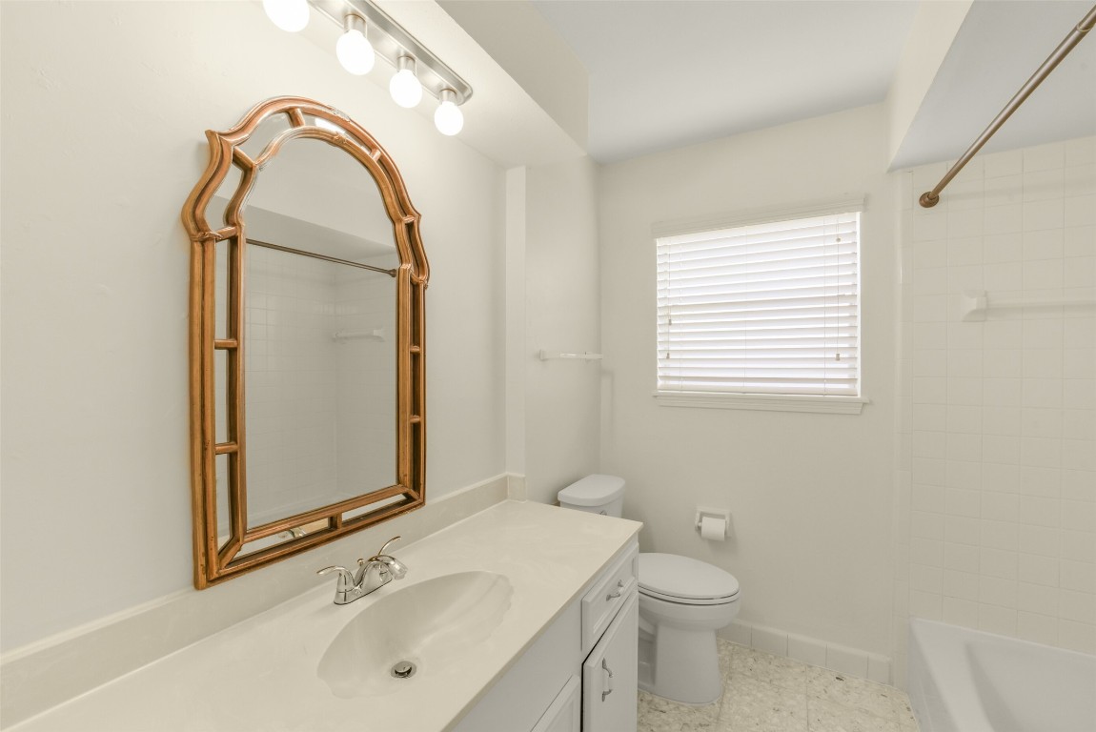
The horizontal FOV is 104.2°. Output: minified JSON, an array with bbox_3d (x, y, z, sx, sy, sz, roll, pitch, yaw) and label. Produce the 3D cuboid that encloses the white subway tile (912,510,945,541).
[{"bbox_3d":[1.548,0.652,1.745,0.108,0.108,0.008,0,1,26],"label":"white subway tile"}]

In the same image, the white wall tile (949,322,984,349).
[{"bbox_3d":[1.631,-0.120,1.672,0.108,0.108,0.009,0,1,27],"label":"white wall tile"}]

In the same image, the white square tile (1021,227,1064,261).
[{"bbox_3d":[1.821,-0.446,1.571,0.108,0.108,0.009,0,1,27],"label":"white square tile"}]

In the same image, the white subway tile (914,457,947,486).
[{"bbox_3d":[1.557,0.430,1.744,0.107,0.108,0.009,0,0,30],"label":"white subway tile"}]

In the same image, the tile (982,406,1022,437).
[{"bbox_3d":[1.744,0.212,1.643,0.108,0.108,0.008,0,1,26],"label":"tile"}]

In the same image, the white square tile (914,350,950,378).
[{"bbox_3d":[1.558,-0.010,1.741,0.107,0.108,0.009,0,0,30],"label":"white square tile"}]

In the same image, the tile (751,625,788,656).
[{"bbox_3d":[1.052,1.313,2.025,0.153,0.110,0.011,0,0,30],"label":"tile"}]

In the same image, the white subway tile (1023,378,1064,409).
[{"bbox_3d":[1.831,0.102,1.584,0.107,0.108,0.010,0,0,27],"label":"white subway tile"}]

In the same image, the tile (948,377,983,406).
[{"bbox_3d":[1.630,0.098,1.674,0.108,0.108,0.009,0,1,27],"label":"tile"}]

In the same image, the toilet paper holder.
[{"bbox_3d":[0.818,0.788,2.114,0.165,0.130,0.085,0,0,30],"label":"toilet paper holder"}]

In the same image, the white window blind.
[{"bbox_3d":[0.968,-0.254,2.056,0.870,0.905,0.100,0,1,27],"label":"white window blind"}]

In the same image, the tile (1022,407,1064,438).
[{"bbox_3d":[1.833,0.211,1.586,0.107,0.108,0.009,0,0,30],"label":"tile"}]

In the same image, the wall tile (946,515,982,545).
[{"bbox_3d":[1.639,0.648,1.687,0.107,0.108,0.010,0,0,27],"label":"wall tile"}]

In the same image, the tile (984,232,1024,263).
[{"bbox_3d":[1.746,-0.450,1.637,0.108,0.108,0.008,0,1,26],"label":"tile"}]

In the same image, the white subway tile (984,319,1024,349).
[{"bbox_3d":[1.734,-0.118,1.629,0.107,0.108,0.009,0,1,27],"label":"white subway tile"}]

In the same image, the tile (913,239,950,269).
[{"bbox_3d":[1.550,-0.451,1.733,0.108,0.108,0.008,0,1,26],"label":"tile"}]

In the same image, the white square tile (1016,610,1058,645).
[{"bbox_3d":[1.832,0.979,1.591,0.107,0.104,0.009,0,0,30],"label":"white square tile"}]

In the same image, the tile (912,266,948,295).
[{"bbox_3d":[1.546,-0.339,1.725,0.107,0.108,0.009,0,1,27],"label":"tile"}]

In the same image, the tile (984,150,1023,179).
[{"bbox_3d":[1.735,-0.767,1.623,0.107,0.093,0.010,0,0,27],"label":"tile"}]

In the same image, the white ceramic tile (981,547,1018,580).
[{"bbox_3d":[1.723,0.753,1.631,0.108,0.108,0.009,0,1,27],"label":"white ceramic tile"}]

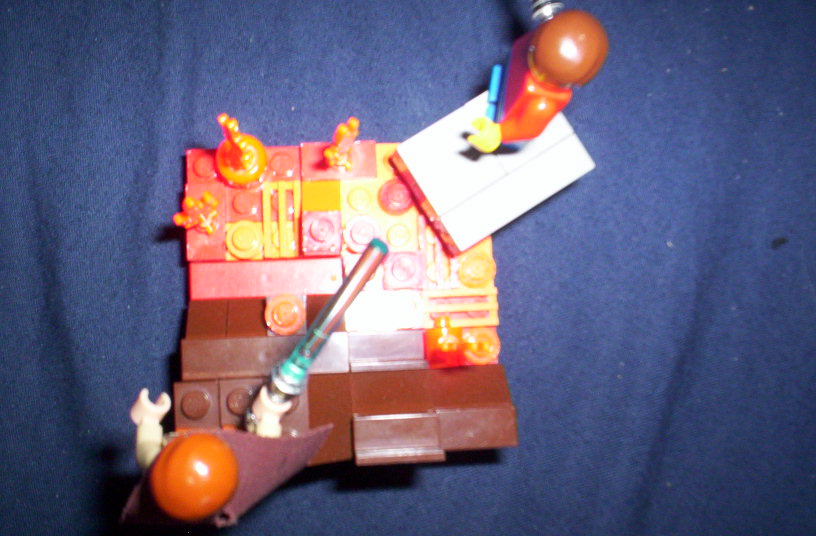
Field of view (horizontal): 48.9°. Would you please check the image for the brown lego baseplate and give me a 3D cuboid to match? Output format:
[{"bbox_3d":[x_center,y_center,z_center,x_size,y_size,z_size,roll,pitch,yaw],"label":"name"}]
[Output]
[{"bbox_3d":[-0.011,0.028,0.174,0.064,0.023,0.016,-2,85,-6],"label":"brown lego baseplate"}]

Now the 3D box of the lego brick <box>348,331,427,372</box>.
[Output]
[{"bbox_3d":[-0.004,0.017,0.186,0.016,0.008,0.008,-2,85,-6],"label":"lego brick"}]

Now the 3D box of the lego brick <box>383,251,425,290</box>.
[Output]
[{"bbox_3d":[-0.002,0.001,0.187,0.008,0.009,0.008,-2,86,-5],"label":"lego brick"}]

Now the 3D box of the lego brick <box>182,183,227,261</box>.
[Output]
[{"bbox_3d":[-0.042,-0.009,0.187,0.008,0.003,0.016,-2,85,-6],"label":"lego brick"}]

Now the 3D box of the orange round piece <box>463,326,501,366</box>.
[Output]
[{"bbox_3d":[0.015,0.016,0.189,0.008,0.005,0.008,0,85,-5],"label":"orange round piece"}]

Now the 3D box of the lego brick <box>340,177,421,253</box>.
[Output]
[{"bbox_3d":[-0.006,-0.011,0.193,0.016,0.006,0.016,-2,85,-5],"label":"lego brick"}]

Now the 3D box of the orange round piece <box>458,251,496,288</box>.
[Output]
[{"bbox_3d":[0.014,0.000,0.190,0.008,0.005,0.008,0,85,-5],"label":"orange round piece"}]

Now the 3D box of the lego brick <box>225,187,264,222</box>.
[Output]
[{"bbox_3d":[-0.034,-0.014,0.190,0.008,0.005,0.008,-2,86,-5],"label":"lego brick"}]

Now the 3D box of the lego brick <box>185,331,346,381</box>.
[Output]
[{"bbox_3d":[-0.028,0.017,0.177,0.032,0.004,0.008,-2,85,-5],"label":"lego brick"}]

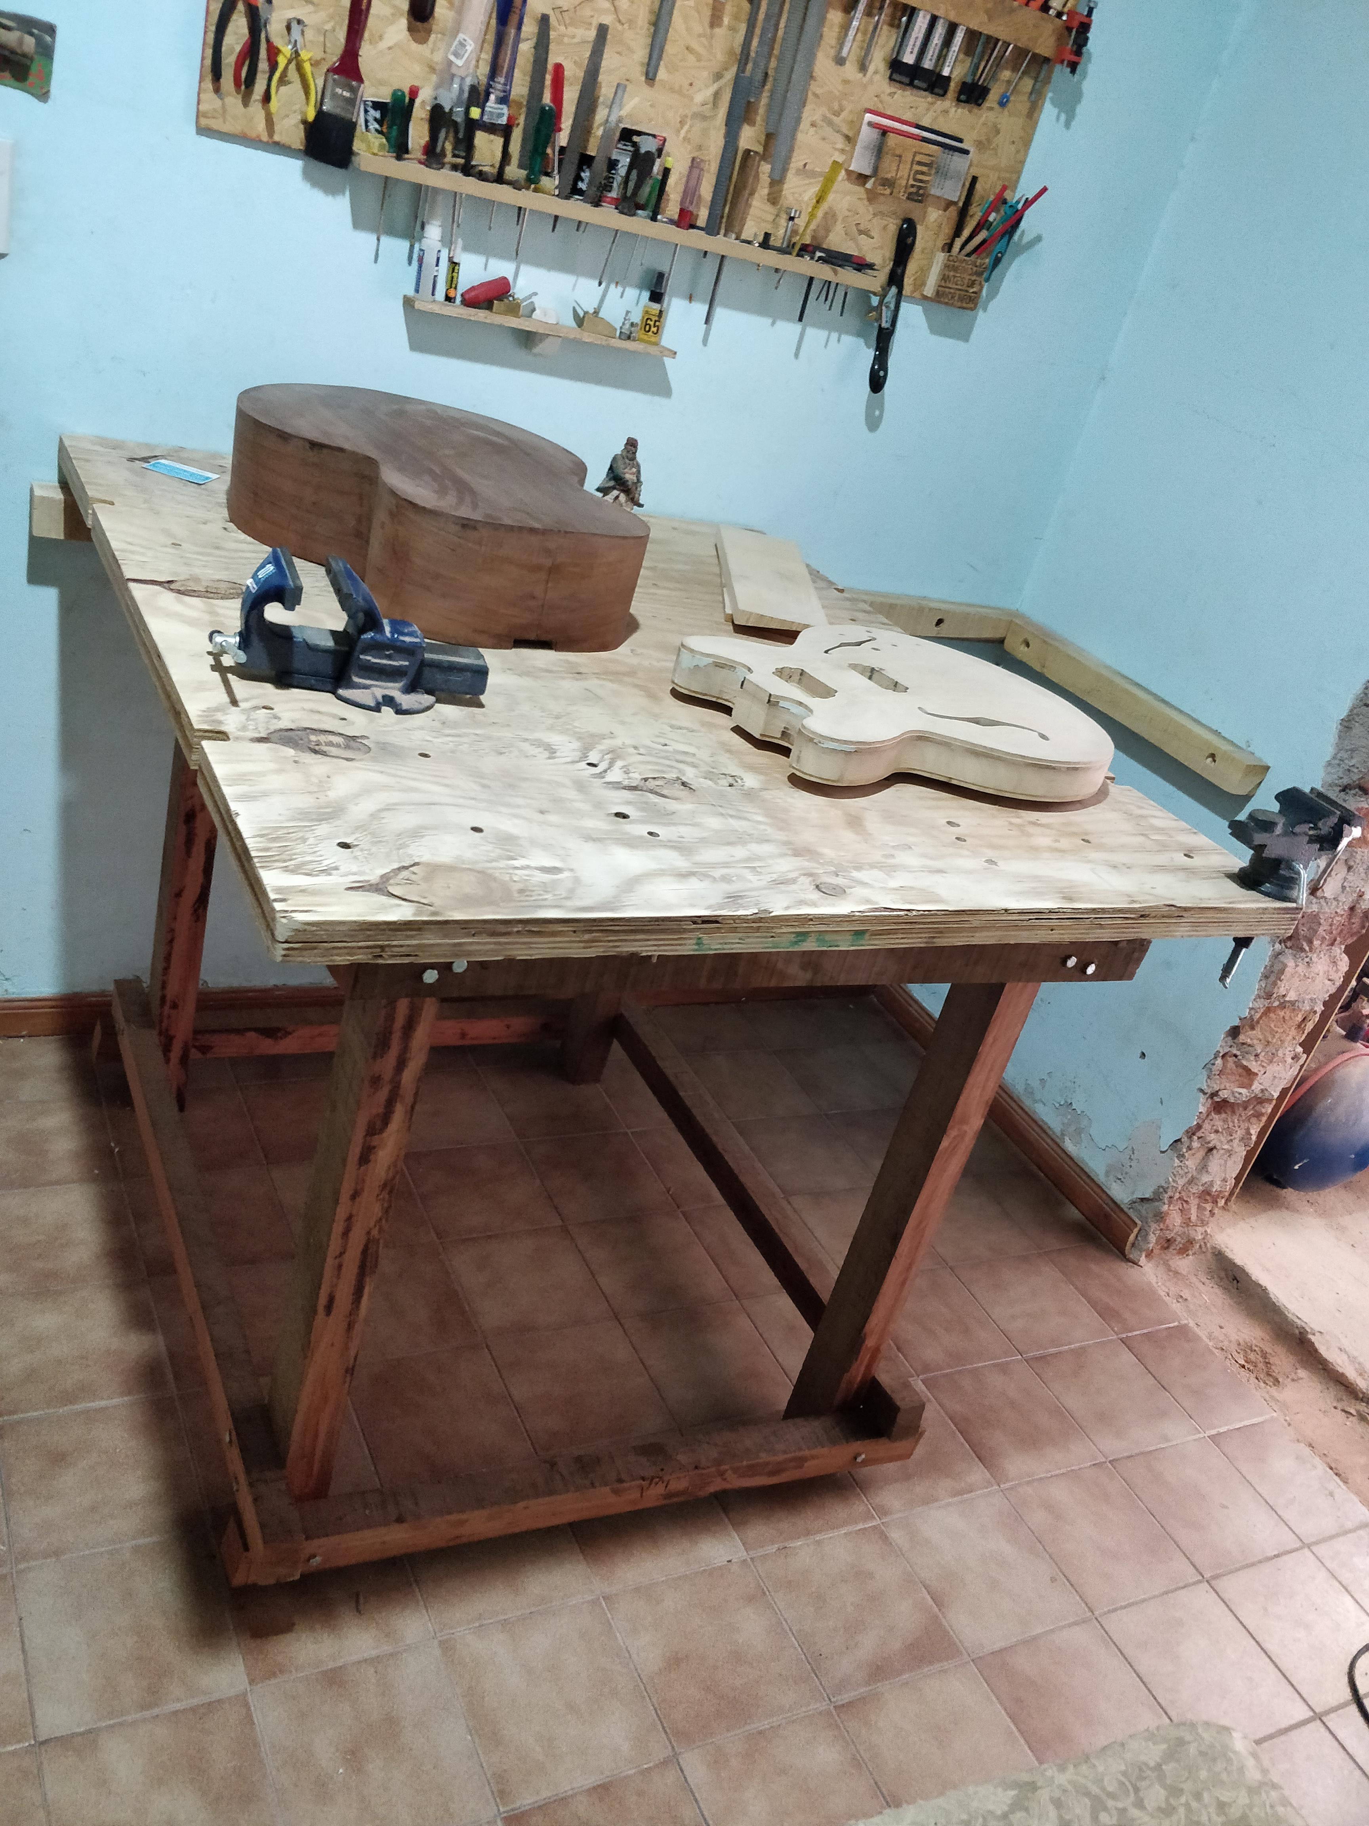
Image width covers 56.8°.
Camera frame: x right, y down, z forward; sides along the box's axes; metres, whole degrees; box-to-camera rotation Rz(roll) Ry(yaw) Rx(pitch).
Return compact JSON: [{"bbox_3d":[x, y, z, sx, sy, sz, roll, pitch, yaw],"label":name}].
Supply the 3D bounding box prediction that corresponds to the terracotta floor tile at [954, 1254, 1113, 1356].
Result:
[{"bbox_3d":[0.617,0.692,2.244,0.203,0.010,0.193,-2,35,-29],"label":"terracotta floor tile"}]

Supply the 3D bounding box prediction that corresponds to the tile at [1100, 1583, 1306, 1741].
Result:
[{"bbox_3d":[0.713,1.038,1.740,0.203,0.010,0.193,-2,35,-29],"label":"tile"}]

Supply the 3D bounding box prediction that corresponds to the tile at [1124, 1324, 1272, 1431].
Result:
[{"bbox_3d":[0.885,0.804,2.191,0.158,0.010,0.193,-2,35,-29],"label":"tile"}]

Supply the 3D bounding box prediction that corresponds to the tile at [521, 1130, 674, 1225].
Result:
[{"bbox_3d":[-0.150,0.461,2.199,0.198,0.010,0.198,-3,36,-29],"label":"tile"}]

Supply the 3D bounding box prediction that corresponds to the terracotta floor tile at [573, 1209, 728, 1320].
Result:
[{"bbox_3d":[-0.056,0.574,2.063,0.198,0.010,0.198,-3,36,-29],"label":"terracotta floor tile"}]

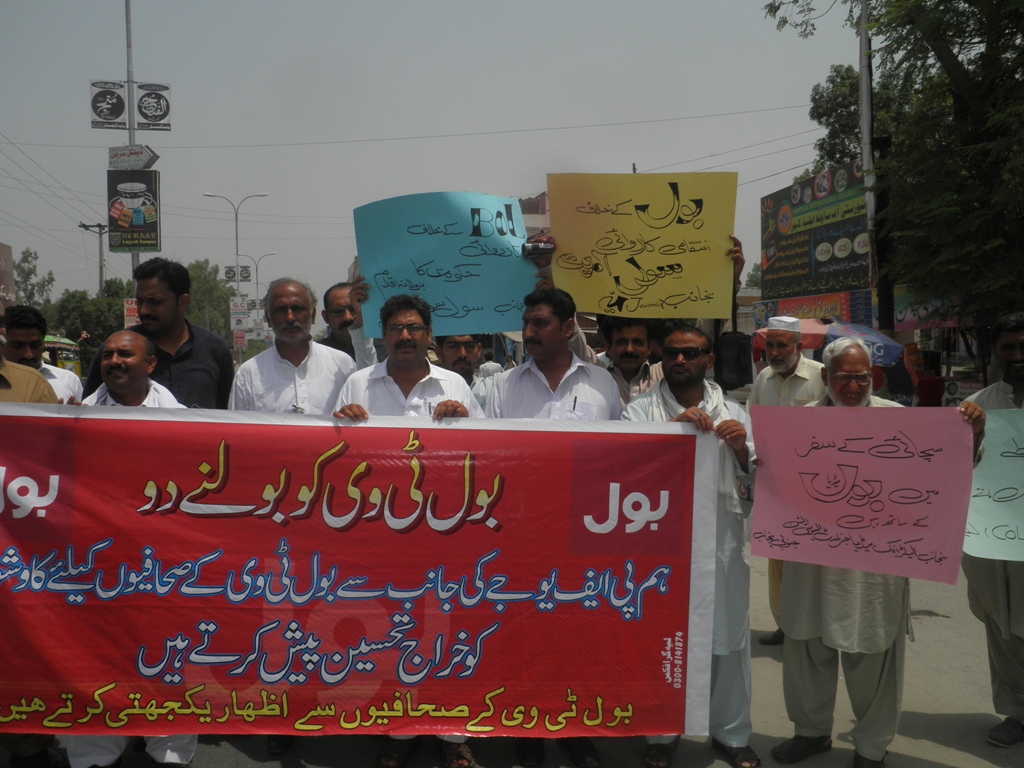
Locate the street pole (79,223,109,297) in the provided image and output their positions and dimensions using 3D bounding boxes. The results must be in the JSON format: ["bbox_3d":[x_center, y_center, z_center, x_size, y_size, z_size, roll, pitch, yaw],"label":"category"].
[{"bbox_3d":[-23.318,-4.736,47.217,2.100,8.869,0.350,-2,3,-18],"label":"street pole"}]

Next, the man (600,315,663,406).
[{"bbox_3d":[0.535,0.526,3.661,0.500,1.670,0.320,-1,3,6],"label":"man"}]

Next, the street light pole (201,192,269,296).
[{"bbox_3d":[-14.510,-5.229,44.240,3.400,9.794,0.300,-2,3,-15],"label":"street light pole"}]

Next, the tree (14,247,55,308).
[{"bbox_3d":[-26.556,-3.857,46.180,3.200,7.346,3.200,-2,3,-24],"label":"tree"}]

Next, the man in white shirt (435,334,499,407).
[{"bbox_3d":[-0.192,0.565,3.460,0.500,1.640,0.320,-1,3,-2],"label":"man in white shirt"}]

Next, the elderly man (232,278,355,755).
[{"bbox_3d":[-0.818,0.502,3.214,0.520,1.815,0.360,-1,3,-7],"label":"elderly man"}]

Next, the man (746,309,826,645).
[{"bbox_3d":[1.435,0.482,4.291,0.520,1.660,0.340,0,3,22],"label":"man"}]

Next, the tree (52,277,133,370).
[{"bbox_3d":[-19.059,-2.391,38.120,4.400,4.905,4.200,-2,3,-24],"label":"tree"}]

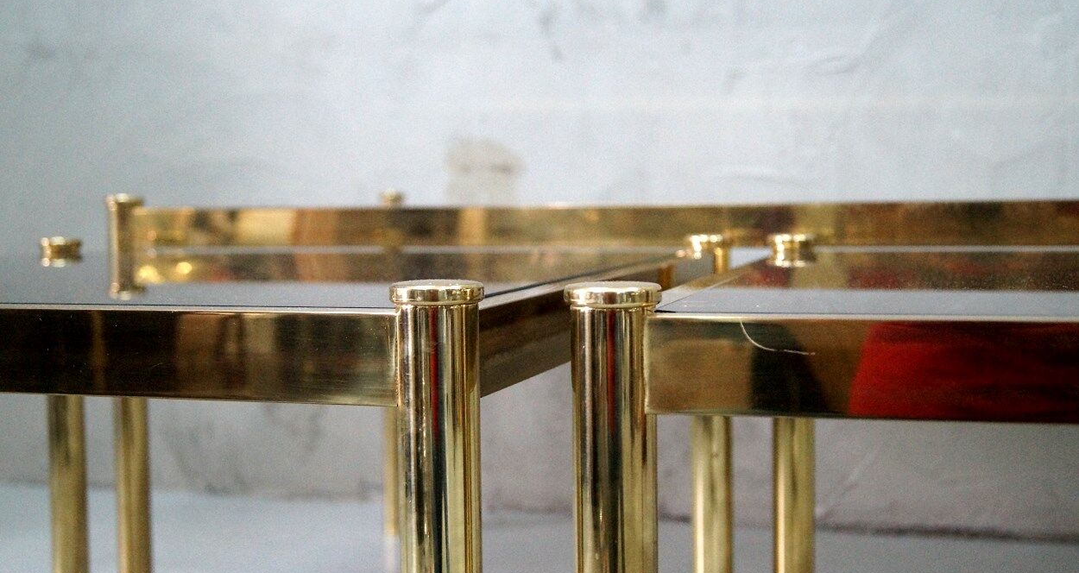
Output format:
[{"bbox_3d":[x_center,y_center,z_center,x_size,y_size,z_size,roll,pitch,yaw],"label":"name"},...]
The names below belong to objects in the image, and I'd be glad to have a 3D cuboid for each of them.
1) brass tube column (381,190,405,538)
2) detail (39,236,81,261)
[{"bbox_3d":[-0.181,0.099,1.691,0.030,0.434,0.030,-1,4,0],"label":"brass tube column"},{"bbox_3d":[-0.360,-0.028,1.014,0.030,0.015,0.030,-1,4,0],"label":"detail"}]

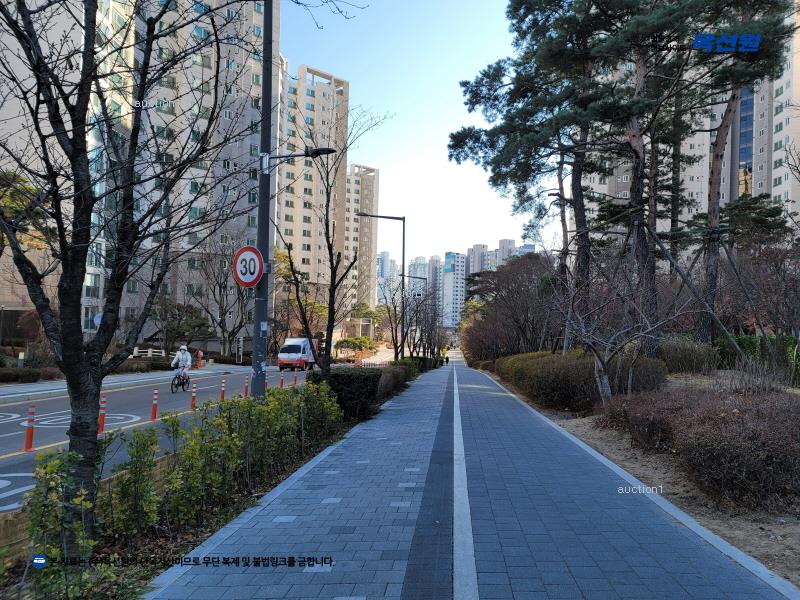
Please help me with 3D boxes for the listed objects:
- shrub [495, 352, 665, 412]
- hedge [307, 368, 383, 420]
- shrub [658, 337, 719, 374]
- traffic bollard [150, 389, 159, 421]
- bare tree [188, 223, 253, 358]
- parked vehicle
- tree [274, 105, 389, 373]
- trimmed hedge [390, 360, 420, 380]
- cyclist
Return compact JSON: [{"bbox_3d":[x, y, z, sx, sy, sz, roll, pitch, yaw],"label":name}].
[{"bbox_3d":[5.900,2.450,19.000,3.700,1.350,9.500,1,-2,5],"label":"shrub"},{"bbox_3d":[-1.300,2.200,14.200,0.900,1.000,4.600,1,-2,5],"label":"hedge"},{"bbox_3d":[11.450,2.200,23.000,2.500,1.500,2.200,1,-2,22],"label":"shrub"},{"bbox_3d":[-5.780,2.470,13.600,0.110,0.760,0.110,1,-2,5],"label":"traffic bollard"},{"bbox_3d":[-14.300,-0.750,46.500,5.200,10.800,5.200,2,-2,-11],"label":"bare tree"},{"bbox_3d":[-7.200,3.950,41.700,1.750,2.300,5.000,1,-2,4],"label":"parked vehicle"},{"bbox_3d":[-1.460,-0.720,12.300,2.300,6.400,2.100,1,-2,-6],"label":"tree"},{"bbox_3d":[0.200,3.380,28.000,0.900,1.050,5.500,1,-2,5],"label":"trimmed hedge"},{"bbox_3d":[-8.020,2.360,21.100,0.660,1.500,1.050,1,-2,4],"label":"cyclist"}]

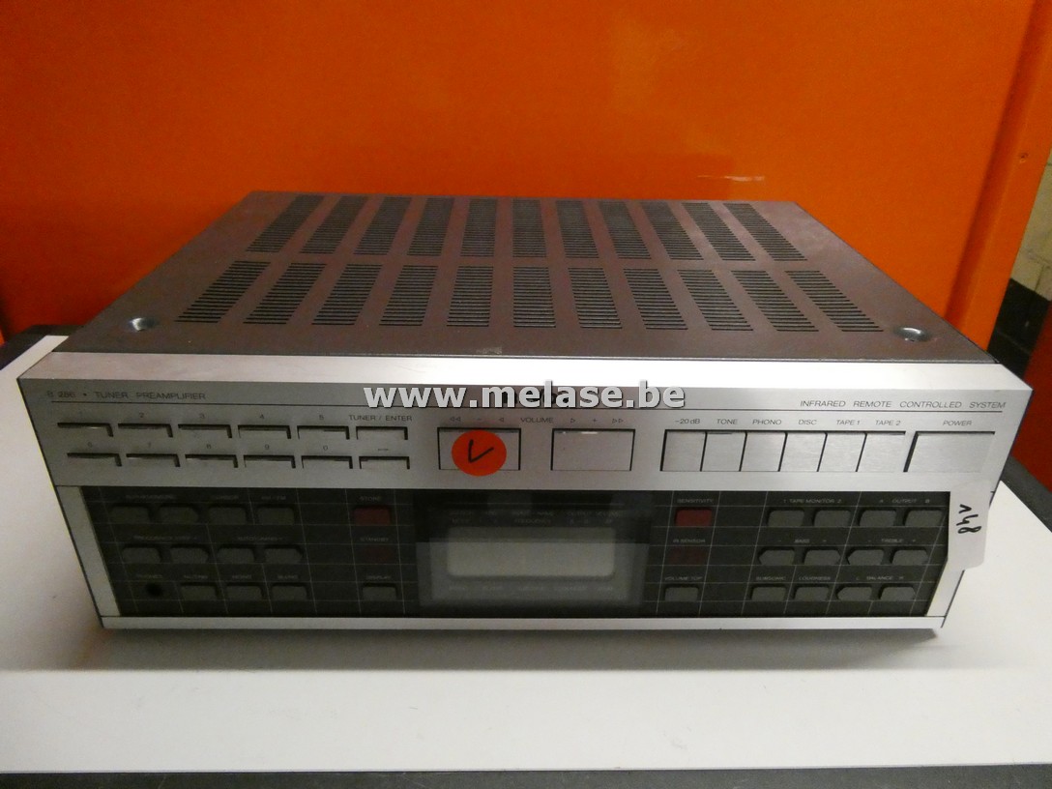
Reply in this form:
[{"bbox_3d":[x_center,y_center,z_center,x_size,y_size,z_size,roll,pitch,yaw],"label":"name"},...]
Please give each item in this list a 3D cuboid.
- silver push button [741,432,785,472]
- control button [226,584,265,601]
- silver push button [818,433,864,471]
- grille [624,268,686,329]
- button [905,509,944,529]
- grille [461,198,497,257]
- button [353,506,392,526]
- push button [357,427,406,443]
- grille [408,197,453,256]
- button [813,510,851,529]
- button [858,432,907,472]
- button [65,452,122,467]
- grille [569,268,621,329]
[{"bbox_3d":[0.110,0.026,0.341,0.018,0.021,0.005,1,29,-1],"label":"silver push button"},{"bbox_3d":[-0.146,0.102,0.379,0.017,0.010,0.004,1,28,-1],"label":"control button"},{"bbox_3d":[0.149,0.027,0.343,0.018,0.022,0.005,1,29,-1],"label":"silver push button"},{"bbox_3d":[0.073,-0.056,0.422,0.022,0.003,0.094,1,29,-2],"label":"grille"},{"bbox_3d":[0.196,0.060,0.360,0.017,0.009,0.004,1,30,-1],"label":"button"},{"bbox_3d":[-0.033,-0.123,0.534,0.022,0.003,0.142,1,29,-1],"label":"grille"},{"bbox_3d":[-0.075,0.059,0.357,0.017,0.010,0.004,1,28,-1],"label":"button"},{"bbox_3d":[-0.066,0.018,0.334,0.023,0.007,0.004,1,29,-1],"label":"push button"},{"bbox_3d":[-0.068,-0.124,0.533,0.022,0.003,0.141,1,29,-1],"label":"grille"},{"bbox_3d":[0.150,0.060,0.360,0.016,0.011,0.005,1,29,-1],"label":"button"},{"bbox_3d":[0.167,0.027,0.341,0.020,0.023,0.005,1,29,-1],"label":"button"},{"bbox_3d":[-0.202,0.030,0.342,0.023,0.007,0.005,1,30,-1],"label":"button"},{"bbox_3d":[0.039,-0.056,0.419,0.022,0.003,0.092,1,30,-1],"label":"grille"}]

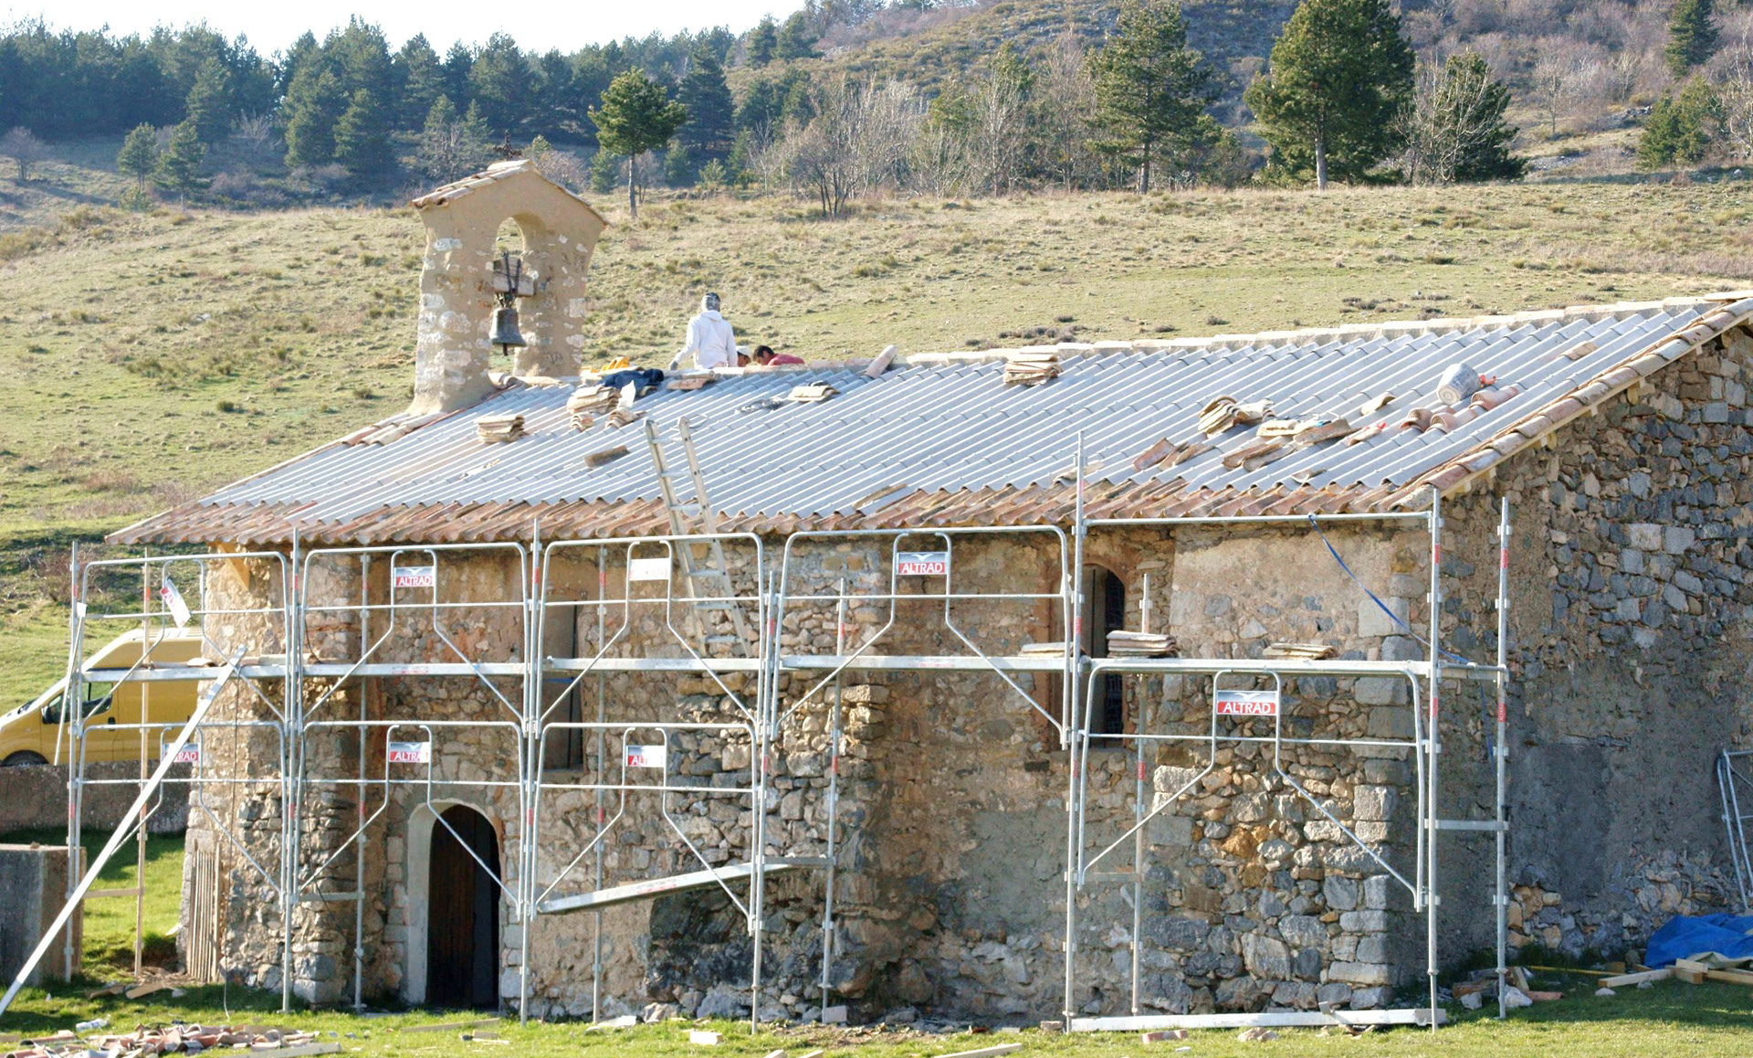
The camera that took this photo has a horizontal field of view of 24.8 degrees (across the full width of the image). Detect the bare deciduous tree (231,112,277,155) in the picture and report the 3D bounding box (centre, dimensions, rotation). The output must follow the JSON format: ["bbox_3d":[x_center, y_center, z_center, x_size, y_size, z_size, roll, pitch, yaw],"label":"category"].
[{"bbox_3d":[-36.613,-23.266,235.000,2.661,2.419,2.661,1,-3,0],"label":"bare deciduous tree"}]

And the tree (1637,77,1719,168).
[{"bbox_3d":[41.196,-20.854,205.000,4.095,4.549,4.095,1,-3,0],"label":"tree"}]

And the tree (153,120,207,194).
[{"bbox_3d":[-34.517,-18.074,198.000,2.650,4.417,2.650,1,-3,0],"label":"tree"}]

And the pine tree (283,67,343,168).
[{"bbox_3d":[-32.197,-23.434,228.000,3.443,5.947,3.443,1,-3,0],"label":"pine tree"}]

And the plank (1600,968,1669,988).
[{"bbox_3d":[5.595,3.303,29.400,0.065,0.055,1.151,-1,-4,34],"label":"plank"}]

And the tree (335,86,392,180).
[{"bbox_3d":[-34.704,-26.586,270.000,3.775,6.264,3.775,1,-3,0],"label":"tree"}]

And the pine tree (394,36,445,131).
[{"bbox_3d":[-29.439,-28.553,258.000,3.364,6.906,3.364,1,-3,0],"label":"pine tree"}]

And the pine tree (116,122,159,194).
[{"bbox_3d":[-45.366,-22.737,245.000,2.610,4.284,2.610,1,-3,0],"label":"pine tree"}]

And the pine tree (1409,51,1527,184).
[{"bbox_3d":[27.395,-19.046,185.000,5.460,6.158,5.460,1,-3,0],"label":"pine tree"}]

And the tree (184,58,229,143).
[{"bbox_3d":[-39.939,-25.278,238.000,2.695,5.554,2.695,1,-3,0],"label":"tree"}]

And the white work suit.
[{"bbox_3d":[-1.703,-1.859,39.700,0.620,0.660,0.340,1,-3,11],"label":"white work suit"}]

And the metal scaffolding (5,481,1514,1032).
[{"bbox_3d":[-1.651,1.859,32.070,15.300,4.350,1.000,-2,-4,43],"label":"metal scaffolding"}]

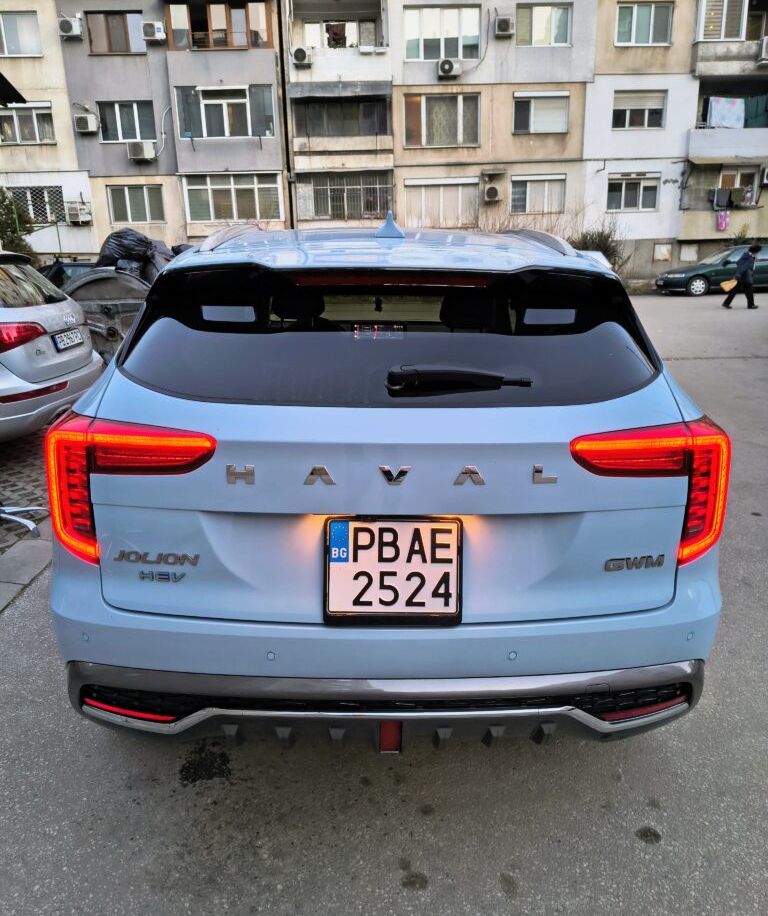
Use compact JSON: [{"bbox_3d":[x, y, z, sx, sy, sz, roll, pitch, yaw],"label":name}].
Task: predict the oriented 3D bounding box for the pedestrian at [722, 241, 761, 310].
[{"bbox_3d":[9.284,-4.694,17.695,0.800,1.600,0.500,-2,16,-2],"label":"pedestrian"}]

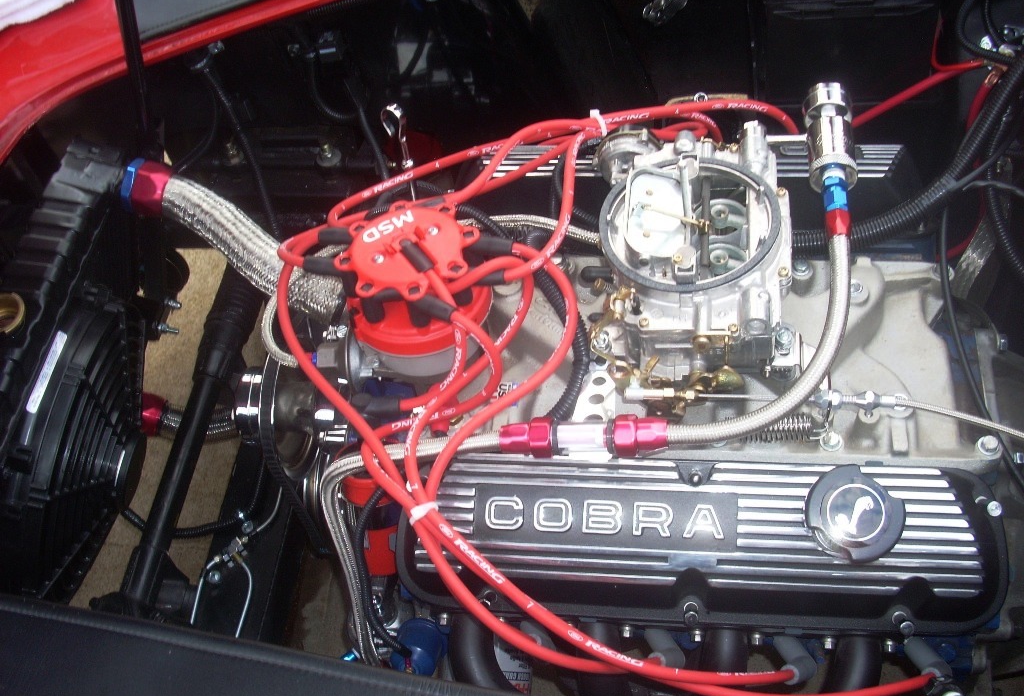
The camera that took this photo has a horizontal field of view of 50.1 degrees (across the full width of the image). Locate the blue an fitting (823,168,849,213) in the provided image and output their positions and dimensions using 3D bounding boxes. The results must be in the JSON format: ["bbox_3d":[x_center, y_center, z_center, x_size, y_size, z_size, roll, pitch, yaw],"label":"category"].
[{"bbox_3d":[0.265,-0.128,0.893,0.021,0.021,0.036,1,54,10],"label":"blue an fitting"}]

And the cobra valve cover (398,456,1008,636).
[{"bbox_3d":[0.142,0.150,0.876,0.497,0.080,0.145,1,79,10],"label":"cobra valve cover"}]

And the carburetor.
[{"bbox_3d":[0.144,-0.082,0.898,0.168,0.113,0.215,1,54,10],"label":"carburetor"}]

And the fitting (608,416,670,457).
[{"bbox_3d":[0.099,0.068,0.842,0.042,0.031,0.031,-2,53,15],"label":"fitting"}]

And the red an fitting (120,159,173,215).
[{"bbox_3d":[-0.367,-0.162,1.105,0.041,0.054,0.056,9,55,0],"label":"red an fitting"}]

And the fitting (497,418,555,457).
[{"bbox_3d":[0.011,0.071,0.864,0.042,0.031,0.031,-2,53,15],"label":"fitting"}]

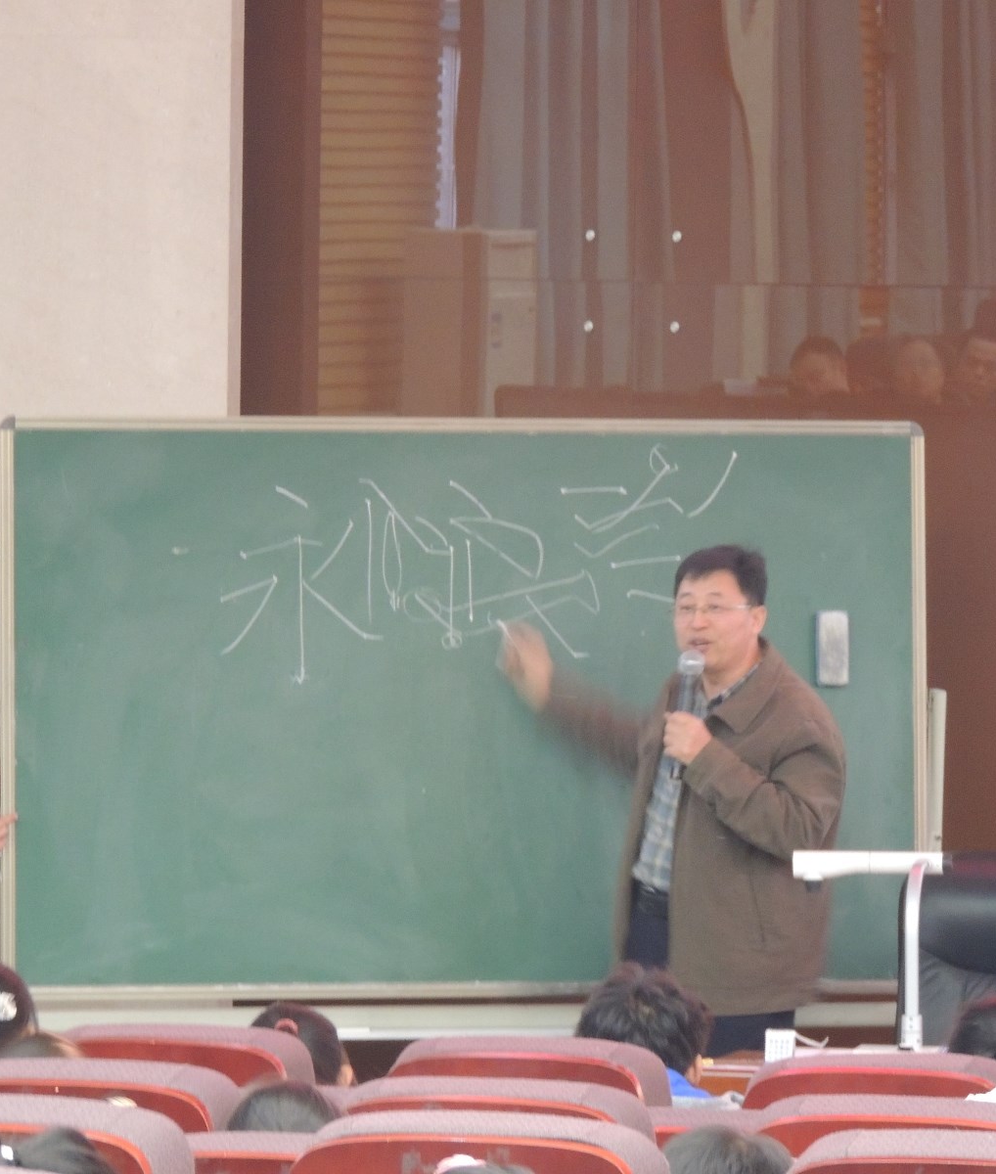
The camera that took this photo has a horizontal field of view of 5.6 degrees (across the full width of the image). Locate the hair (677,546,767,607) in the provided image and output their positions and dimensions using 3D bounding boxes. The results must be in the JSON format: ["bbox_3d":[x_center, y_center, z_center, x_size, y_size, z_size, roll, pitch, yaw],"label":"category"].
[{"bbox_3d":[0.451,-0.001,20.450,0.175,0.165,0.210,3,4,28],"label":"hair"}]

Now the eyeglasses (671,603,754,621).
[{"bbox_3d":[0.443,0.050,20.400,0.140,0.042,0.145,3,4,28],"label":"eyeglasses"}]

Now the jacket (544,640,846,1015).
[{"bbox_3d":[0.401,0.485,20.530,0.720,0.770,0.500,3,4,33],"label":"jacket"}]

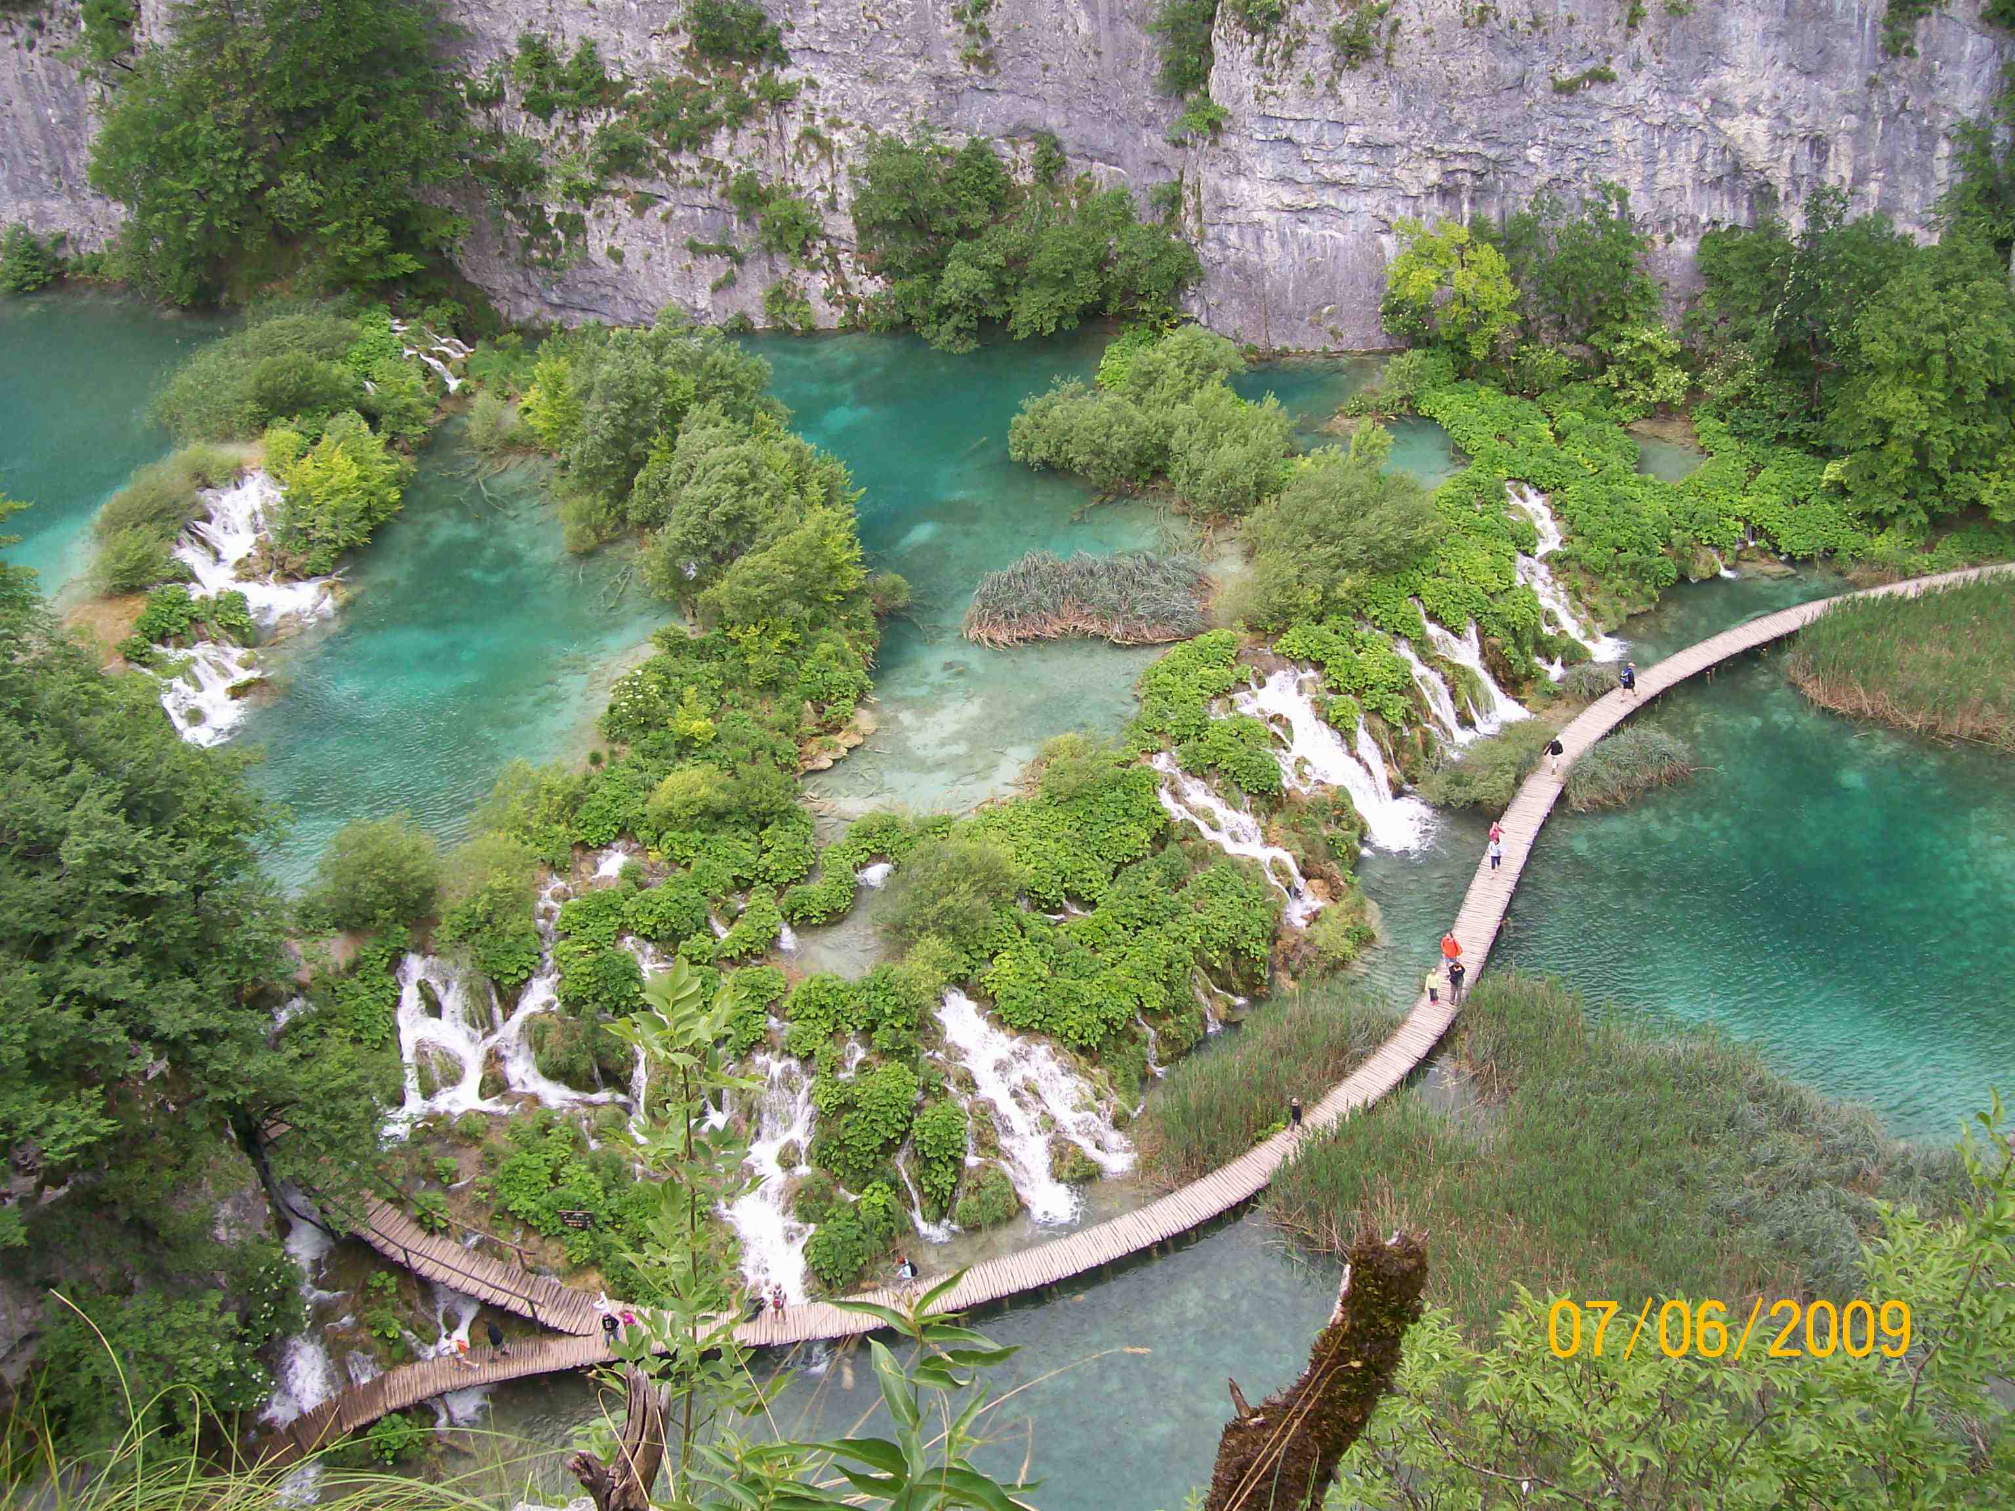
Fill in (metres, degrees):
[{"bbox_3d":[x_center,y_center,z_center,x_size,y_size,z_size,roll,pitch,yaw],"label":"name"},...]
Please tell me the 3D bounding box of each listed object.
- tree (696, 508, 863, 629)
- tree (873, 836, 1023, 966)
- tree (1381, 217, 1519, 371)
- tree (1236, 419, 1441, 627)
[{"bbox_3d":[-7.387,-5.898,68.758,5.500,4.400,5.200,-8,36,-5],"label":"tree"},{"bbox_3d":[-1.598,3.931,57.503,3.900,3.400,3.800,-6,36,-2],"label":"tree"},{"bbox_3d":[16.723,-17.293,79.283,5.200,6.200,5.000,4,37,11],"label":"tree"},{"bbox_3d":[10.894,-7.564,68.728,6.400,6.000,5.800,2,37,9],"label":"tree"}]

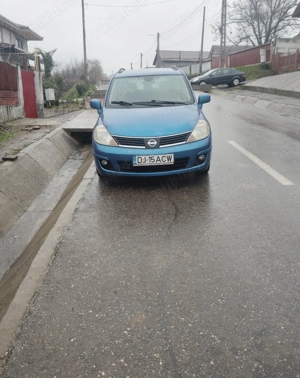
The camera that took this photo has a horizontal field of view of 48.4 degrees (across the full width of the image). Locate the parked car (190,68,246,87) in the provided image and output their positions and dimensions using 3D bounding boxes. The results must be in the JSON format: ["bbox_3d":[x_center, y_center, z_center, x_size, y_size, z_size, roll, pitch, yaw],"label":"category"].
[{"bbox_3d":[5.249,-8.926,26.839,4.580,1.460,1.760,-7,19,-9],"label":"parked car"}]

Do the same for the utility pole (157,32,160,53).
[{"bbox_3d":[1.504,-22.852,58.787,0.290,8.400,0.290,-1,19,0],"label":"utility pole"}]

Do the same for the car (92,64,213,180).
[{"bbox_3d":[0.008,-1.385,6.080,1.740,1.540,4.270,-2,19,0],"label":"car"}]

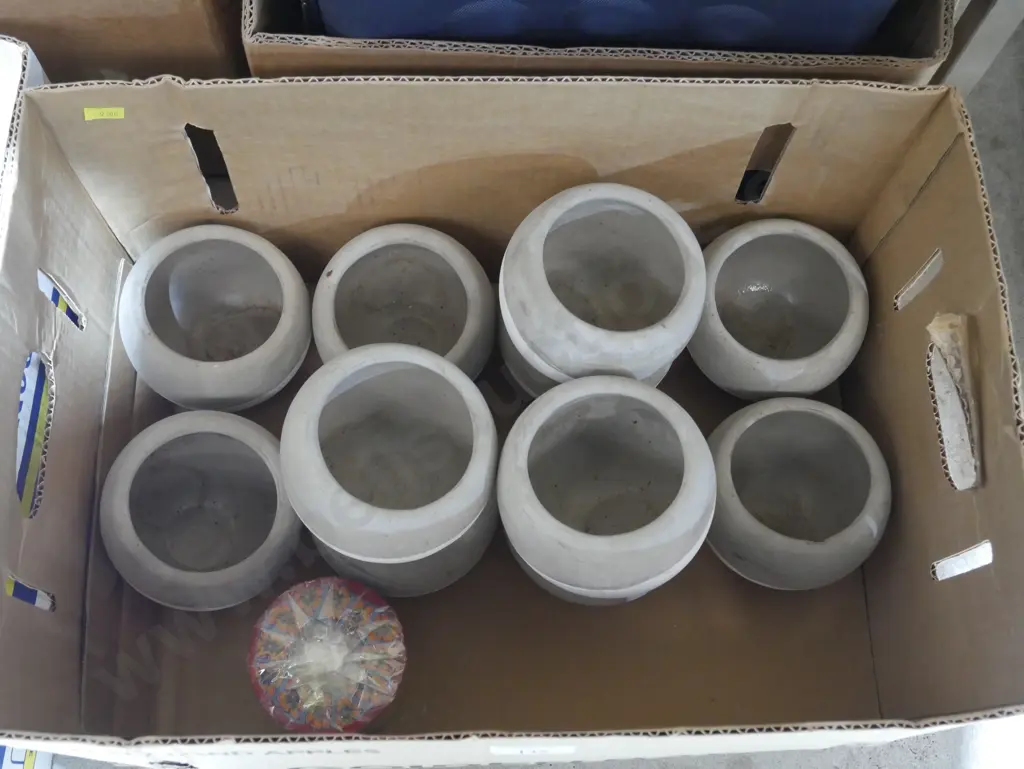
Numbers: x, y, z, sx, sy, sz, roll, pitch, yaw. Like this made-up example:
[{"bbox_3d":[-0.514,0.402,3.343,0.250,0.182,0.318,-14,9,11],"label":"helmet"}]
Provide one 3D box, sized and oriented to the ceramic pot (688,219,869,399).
[{"bbox_3d":[0.170,-0.044,0.781,0.117,0.080,0.117,0,74,1],"label":"ceramic pot"}]

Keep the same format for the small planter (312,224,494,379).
[{"bbox_3d":[-0.071,-0.037,0.776,0.117,0.080,0.117,1,74,-2],"label":"small planter"}]

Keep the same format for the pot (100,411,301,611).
[{"bbox_3d":[-0.186,0.081,0.721,0.117,0.080,0.117,4,70,-10],"label":"pot"}]

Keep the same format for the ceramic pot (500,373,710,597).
[{"bbox_3d":[0.053,0.067,0.693,0.118,0.154,0.121,1,72,-2],"label":"ceramic pot"}]

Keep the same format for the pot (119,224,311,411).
[{"bbox_3d":[-0.188,-0.038,0.768,0.117,0.080,0.117,2,69,-7],"label":"pot"}]

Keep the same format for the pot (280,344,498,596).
[{"bbox_3d":[-0.067,0.055,0.695,0.121,0.154,0.125,0,67,-1],"label":"pot"}]

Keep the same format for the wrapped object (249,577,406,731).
[{"bbox_3d":[-0.109,0.160,0.699,0.090,0.080,0.090,1,70,-2],"label":"wrapped object"}]

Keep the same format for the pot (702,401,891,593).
[{"bbox_3d":[0.173,0.070,0.746,0.117,0.080,0.117,0,66,0],"label":"pot"}]

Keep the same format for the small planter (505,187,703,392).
[{"bbox_3d":[0.051,-0.046,0.738,0.118,0.149,0.118,1,71,-2],"label":"small planter"}]

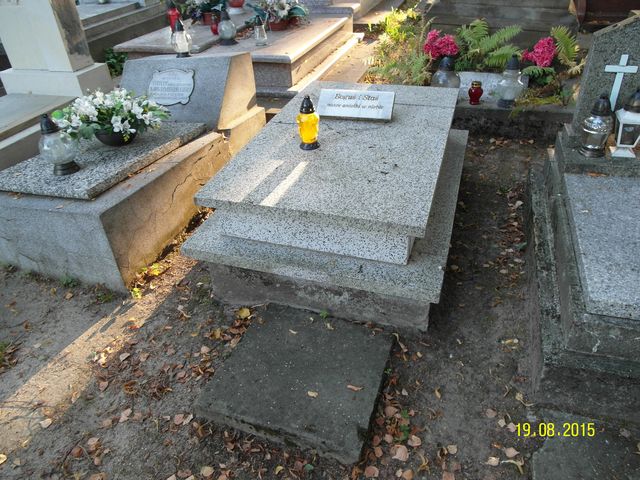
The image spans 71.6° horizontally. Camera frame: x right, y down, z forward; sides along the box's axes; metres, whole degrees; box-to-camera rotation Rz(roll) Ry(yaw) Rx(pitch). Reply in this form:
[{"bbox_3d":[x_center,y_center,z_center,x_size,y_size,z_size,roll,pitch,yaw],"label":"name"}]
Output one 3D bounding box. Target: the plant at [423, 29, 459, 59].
[{"bbox_3d":[0.914,-1.467,3.375,0.225,0.213,0.228,9,38,17],"label":"plant"}]

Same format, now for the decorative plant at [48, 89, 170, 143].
[{"bbox_3d":[-1.060,-0.636,2.266,0.540,0.210,0.340,-2,37,2],"label":"decorative plant"}]

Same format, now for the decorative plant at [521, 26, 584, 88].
[{"bbox_3d":[1.584,-1.262,3.072,0.293,0.327,0.342,9,38,17],"label":"decorative plant"}]

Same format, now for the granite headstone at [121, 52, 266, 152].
[{"bbox_3d":[-0.803,-0.840,2.660,0.804,0.451,0.524,5,34,17],"label":"granite headstone"}]

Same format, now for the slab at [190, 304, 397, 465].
[{"bbox_3d":[-0.069,0.479,1.594,0.560,0.058,0.518,9,38,17],"label":"slab"}]

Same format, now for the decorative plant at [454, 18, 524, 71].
[{"bbox_3d":[1.235,-1.424,3.272,0.410,0.306,0.399,9,38,17],"label":"decorative plant"}]

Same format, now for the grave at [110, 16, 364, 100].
[{"bbox_3d":[-0.701,-1.978,4.548,1.710,0.399,1.767,9,38,17],"label":"grave"}]

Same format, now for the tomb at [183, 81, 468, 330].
[{"bbox_3d":[0.181,-0.357,2.377,1.089,0.418,1.653,9,38,17],"label":"tomb"}]

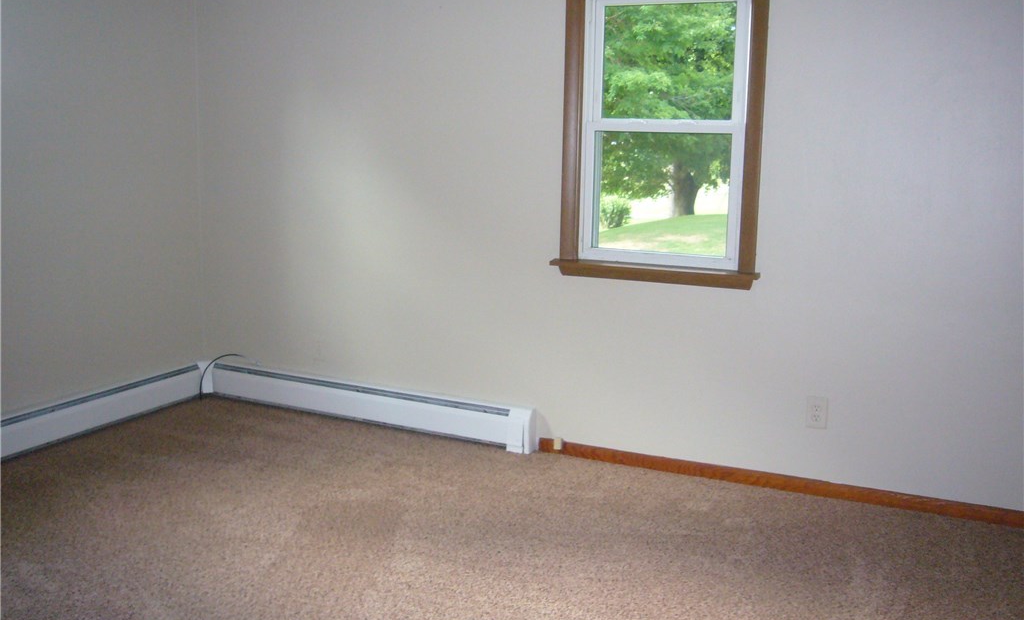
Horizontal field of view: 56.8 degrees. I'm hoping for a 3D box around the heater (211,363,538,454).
[{"bbox_3d":[-0.744,0.463,4.651,1.853,0.203,0.068,6,11,24],"label":"heater"}]

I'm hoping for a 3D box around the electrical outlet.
[{"bbox_3d":[1.206,0.410,3.749,0.078,0.123,0.010,6,11,24],"label":"electrical outlet"}]

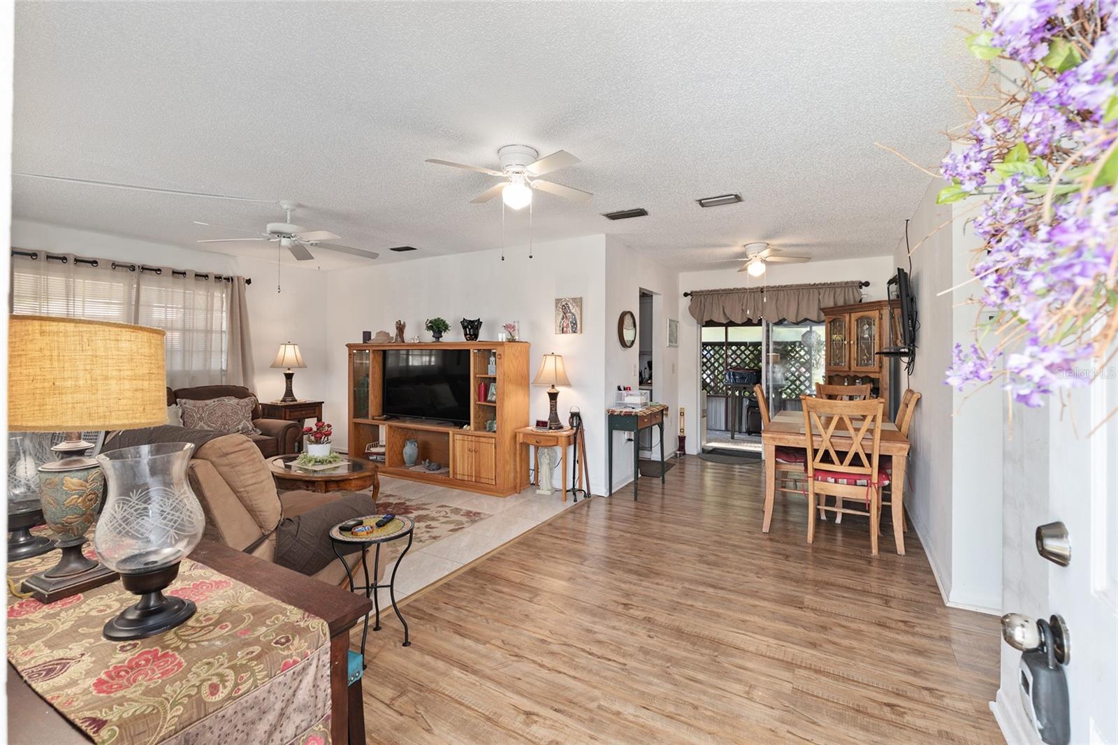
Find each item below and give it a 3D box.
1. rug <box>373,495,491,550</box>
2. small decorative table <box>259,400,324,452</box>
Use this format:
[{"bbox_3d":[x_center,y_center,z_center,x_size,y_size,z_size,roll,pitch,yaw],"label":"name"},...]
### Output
[{"bbox_3d":[-1.877,1.189,3.672,2.100,0.010,1.700,1,2,31],"label":"rug"},{"bbox_3d":[-3.248,0.719,5.680,0.480,0.730,0.530,1,2,31],"label":"small decorative table"}]

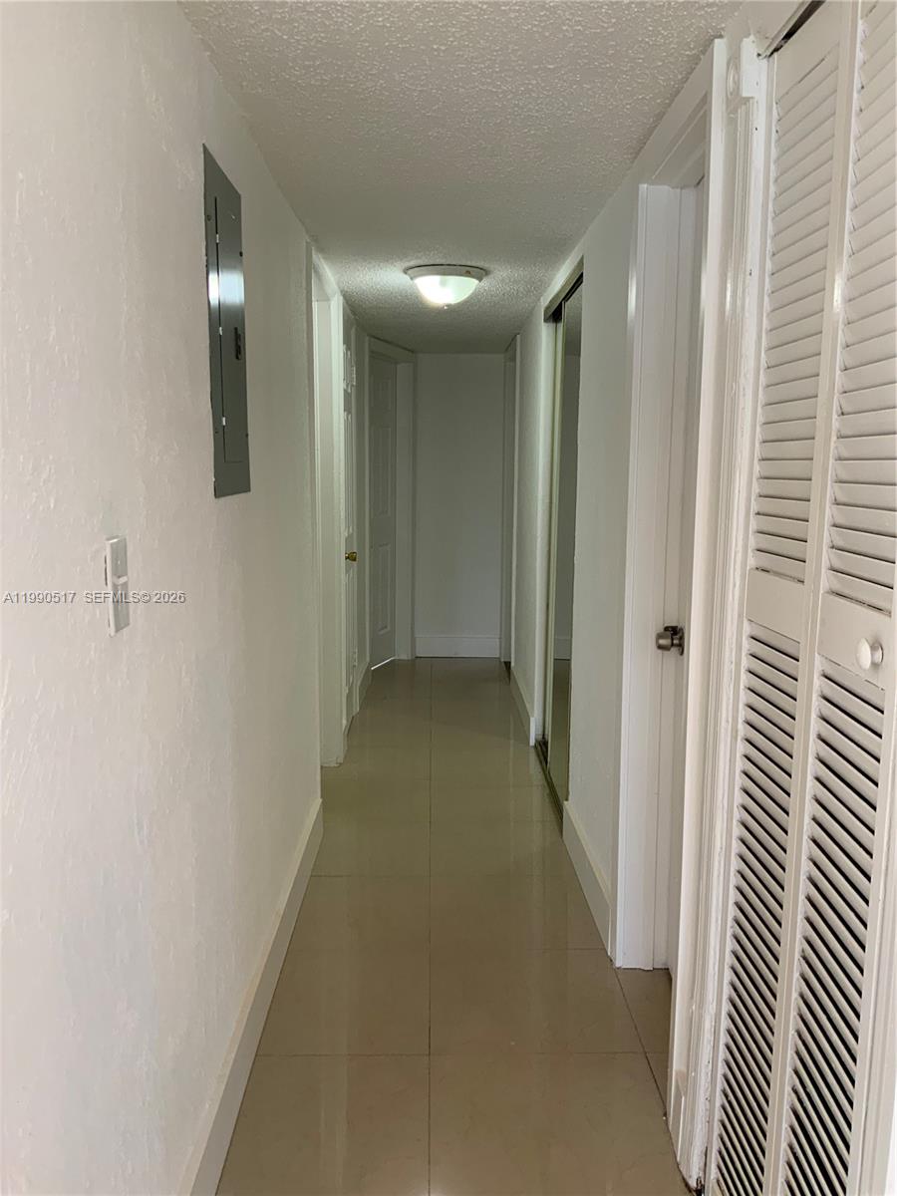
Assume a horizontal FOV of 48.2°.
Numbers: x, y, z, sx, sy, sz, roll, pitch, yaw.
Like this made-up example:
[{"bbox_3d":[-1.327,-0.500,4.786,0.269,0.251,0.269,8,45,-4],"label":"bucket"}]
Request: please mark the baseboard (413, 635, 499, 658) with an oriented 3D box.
[{"bbox_3d":[0.062,0.349,7.081,0.597,0.150,0.016,0,8,-1],"label":"baseboard"}]

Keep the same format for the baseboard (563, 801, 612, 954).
[{"bbox_3d":[0.441,0.869,3.209,0.016,0.143,0.885,0,8,-2],"label":"baseboard"}]

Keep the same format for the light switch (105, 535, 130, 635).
[{"bbox_3d":[-0.429,-0.017,1.304,0.014,0.116,0.065,0,8,-1],"label":"light switch"}]

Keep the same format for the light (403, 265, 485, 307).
[{"bbox_3d":[-0.011,-1.219,3.959,0.325,0.127,0.325,0,8,-1],"label":"light"}]

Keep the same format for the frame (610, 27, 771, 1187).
[{"bbox_3d":[0.516,0.006,2.253,0.120,2.105,0.795,0,8,-1],"label":"frame"}]

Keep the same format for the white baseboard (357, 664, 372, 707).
[{"bbox_3d":[-0.496,0.512,5.871,0.016,0.143,0.700,0,8,0],"label":"white baseboard"}]

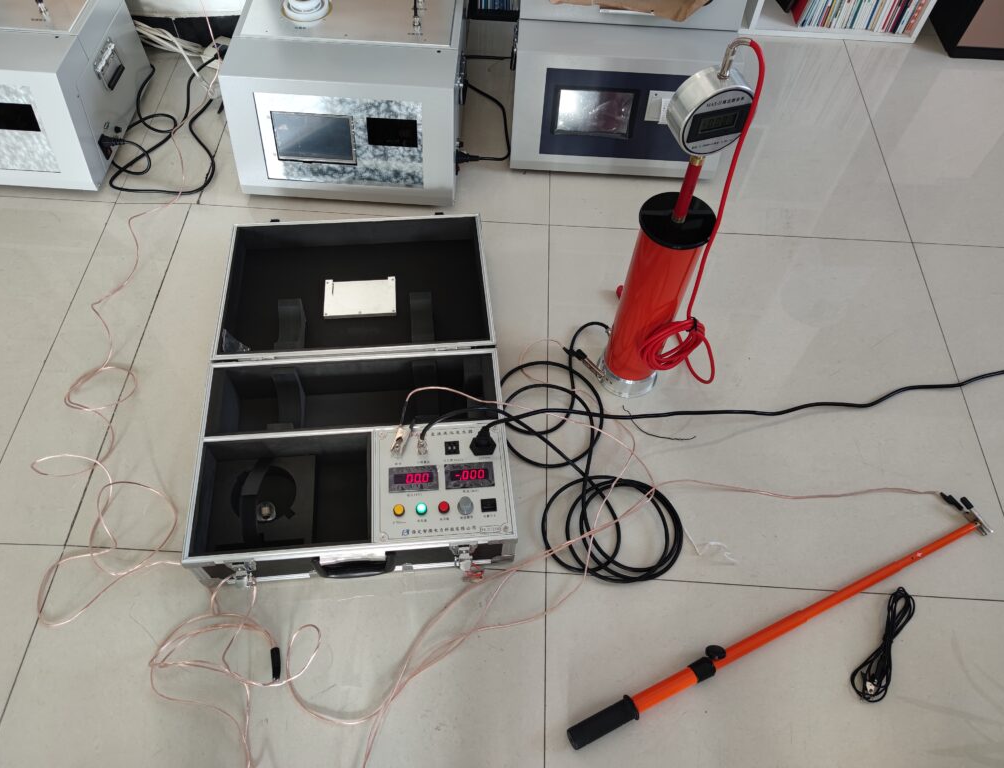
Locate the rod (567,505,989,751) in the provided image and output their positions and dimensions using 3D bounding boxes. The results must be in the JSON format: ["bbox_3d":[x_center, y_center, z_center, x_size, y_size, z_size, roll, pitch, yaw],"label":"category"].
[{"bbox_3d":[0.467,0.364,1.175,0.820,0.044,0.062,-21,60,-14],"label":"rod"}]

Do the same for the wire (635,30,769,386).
[{"bbox_3d":[0.309,-0.168,1.082,0.140,0.650,0.105,17,59,9],"label":"wire"}]

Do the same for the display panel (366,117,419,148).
[{"bbox_3d":[-0.226,-0.522,1.534,0.104,0.058,0.012,2,41,0],"label":"display panel"}]

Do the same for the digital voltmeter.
[{"bbox_3d":[0.263,-0.341,0.926,0.100,0.100,0.043,-13,59,-10],"label":"digital voltmeter"}]

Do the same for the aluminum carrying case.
[{"bbox_3d":[-0.258,-0.012,1.351,0.505,0.118,0.718,-3,58,-4],"label":"aluminum carrying case"}]

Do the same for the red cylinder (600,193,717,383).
[{"bbox_3d":[0.252,-0.138,1.254,0.115,0.391,0.115,4,58,-1],"label":"red cylinder"}]

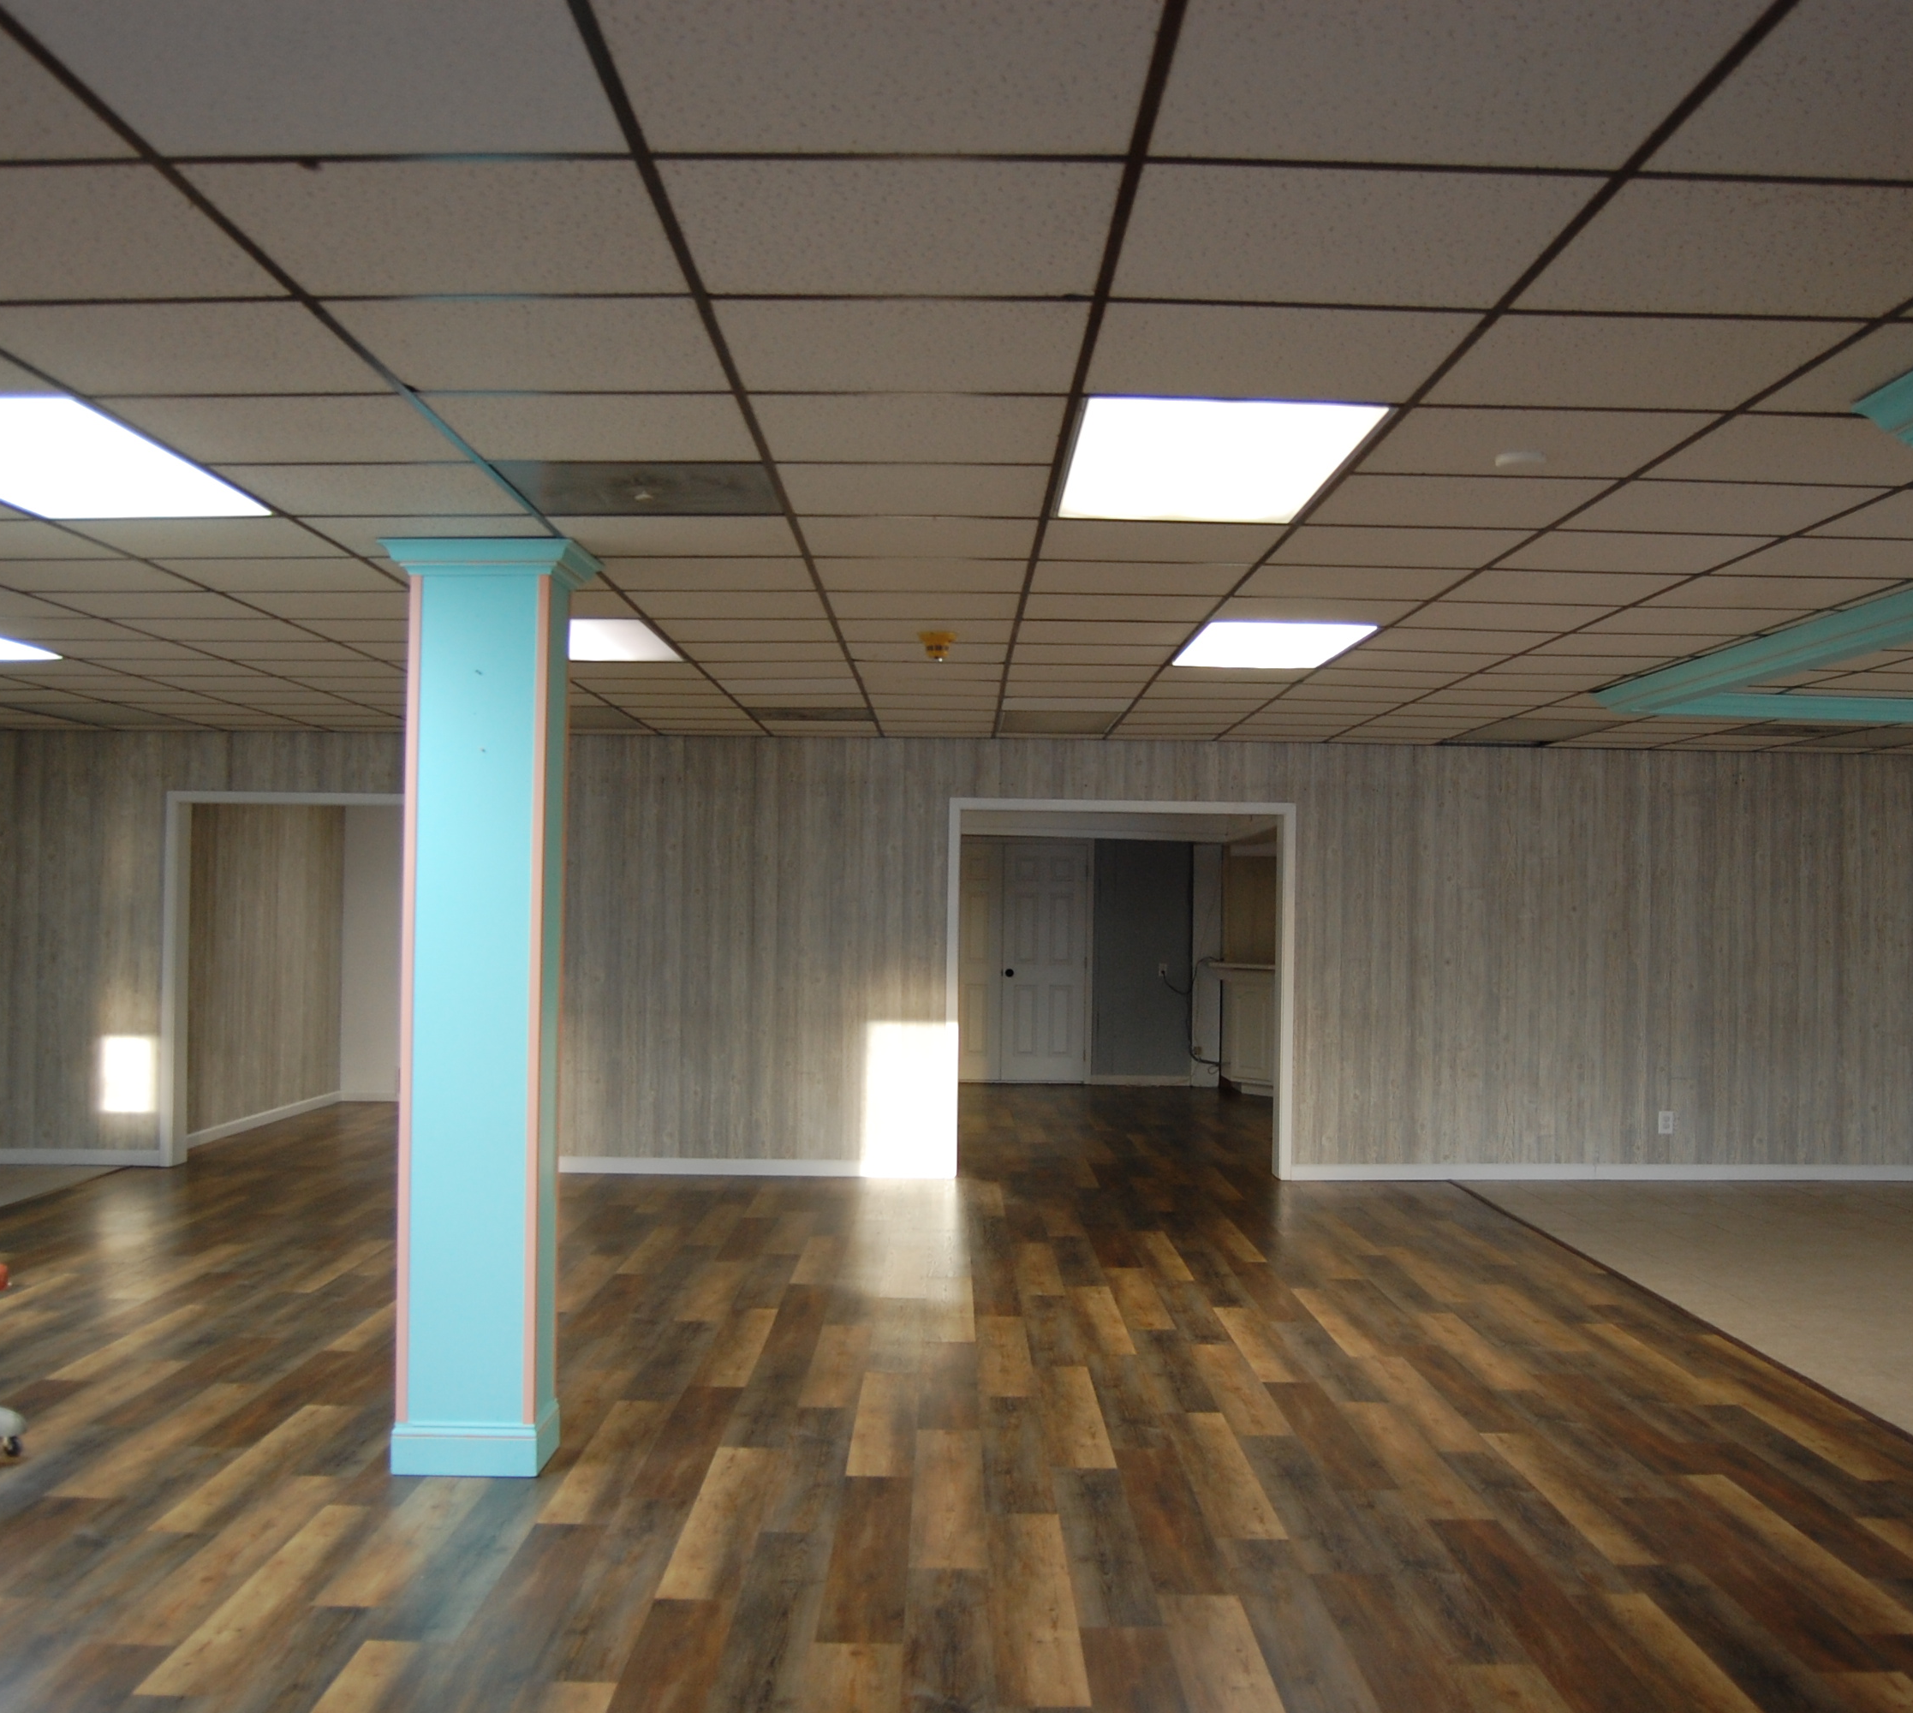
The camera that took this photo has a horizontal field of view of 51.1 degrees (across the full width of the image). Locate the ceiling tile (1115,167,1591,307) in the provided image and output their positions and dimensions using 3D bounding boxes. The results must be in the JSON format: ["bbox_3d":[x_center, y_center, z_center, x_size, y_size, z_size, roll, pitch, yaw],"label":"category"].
[{"bbox_3d":[0.527,-0.858,2.776,0.610,0.020,0.610,1,-1,0],"label":"ceiling tile"}]

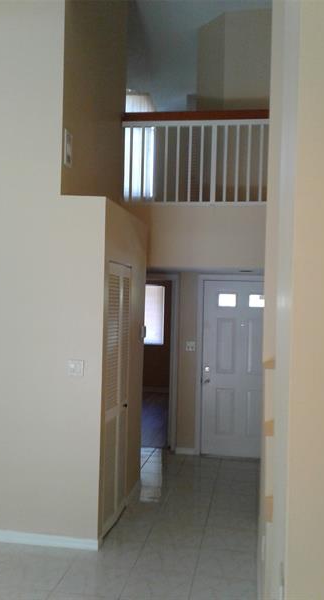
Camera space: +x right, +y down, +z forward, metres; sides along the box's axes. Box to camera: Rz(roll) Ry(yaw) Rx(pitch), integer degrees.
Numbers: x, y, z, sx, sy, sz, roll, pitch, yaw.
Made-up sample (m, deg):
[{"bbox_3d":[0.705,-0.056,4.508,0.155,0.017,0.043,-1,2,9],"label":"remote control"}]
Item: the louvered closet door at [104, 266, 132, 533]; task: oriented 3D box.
[{"bbox_3d":[-0.353,0.757,4.574,0.040,2.040,0.750,2,0,10],"label":"louvered closet door"}]

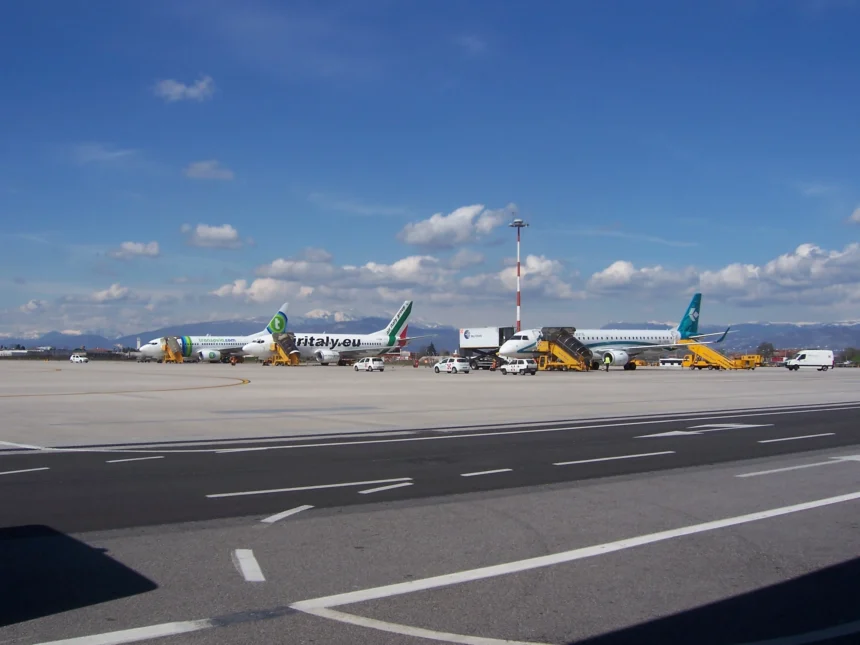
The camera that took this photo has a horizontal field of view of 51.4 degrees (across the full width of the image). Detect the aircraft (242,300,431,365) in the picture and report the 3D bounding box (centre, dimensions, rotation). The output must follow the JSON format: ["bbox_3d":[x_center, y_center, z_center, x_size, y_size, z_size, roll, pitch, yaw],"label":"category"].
[{"bbox_3d":[-15.966,1.537,148.936,33.400,11.130,28.880,2,-3,-39],"label":"aircraft"}]

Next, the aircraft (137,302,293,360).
[{"bbox_3d":[-41.722,1.799,179.203,33.630,12.550,35.000,2,-3,-39],"label":"aircraft"}]

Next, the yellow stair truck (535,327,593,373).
[{"bbox_3d":[15.325,3.016,101.181,2.300,5.000,7.000,2,-3,-38],"label":"yellow stair truck"}]

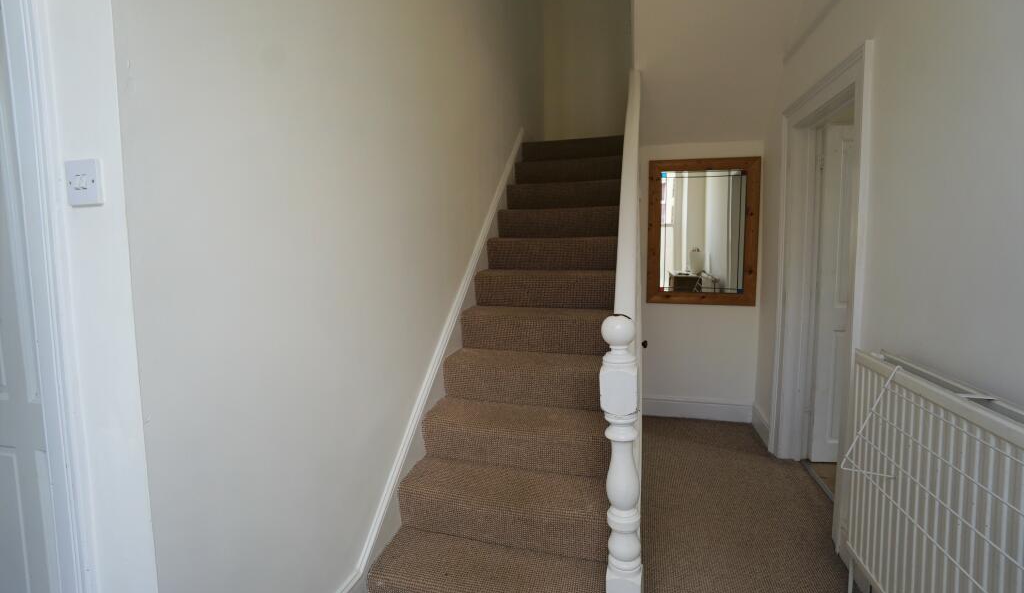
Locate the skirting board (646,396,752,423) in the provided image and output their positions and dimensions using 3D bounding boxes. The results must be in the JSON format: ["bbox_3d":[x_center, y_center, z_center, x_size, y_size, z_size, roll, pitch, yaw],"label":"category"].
[{"bbox_3d":[1.463,0.909,3.402,0.829,0.142,0.022,1,5,14],"label":"skirting board"}]

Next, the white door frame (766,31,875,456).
[{"bbox_3d":[1.637,-0.004,2.227,0.180,2.150,1.038,1,5,16],"label":"white door frame"}]

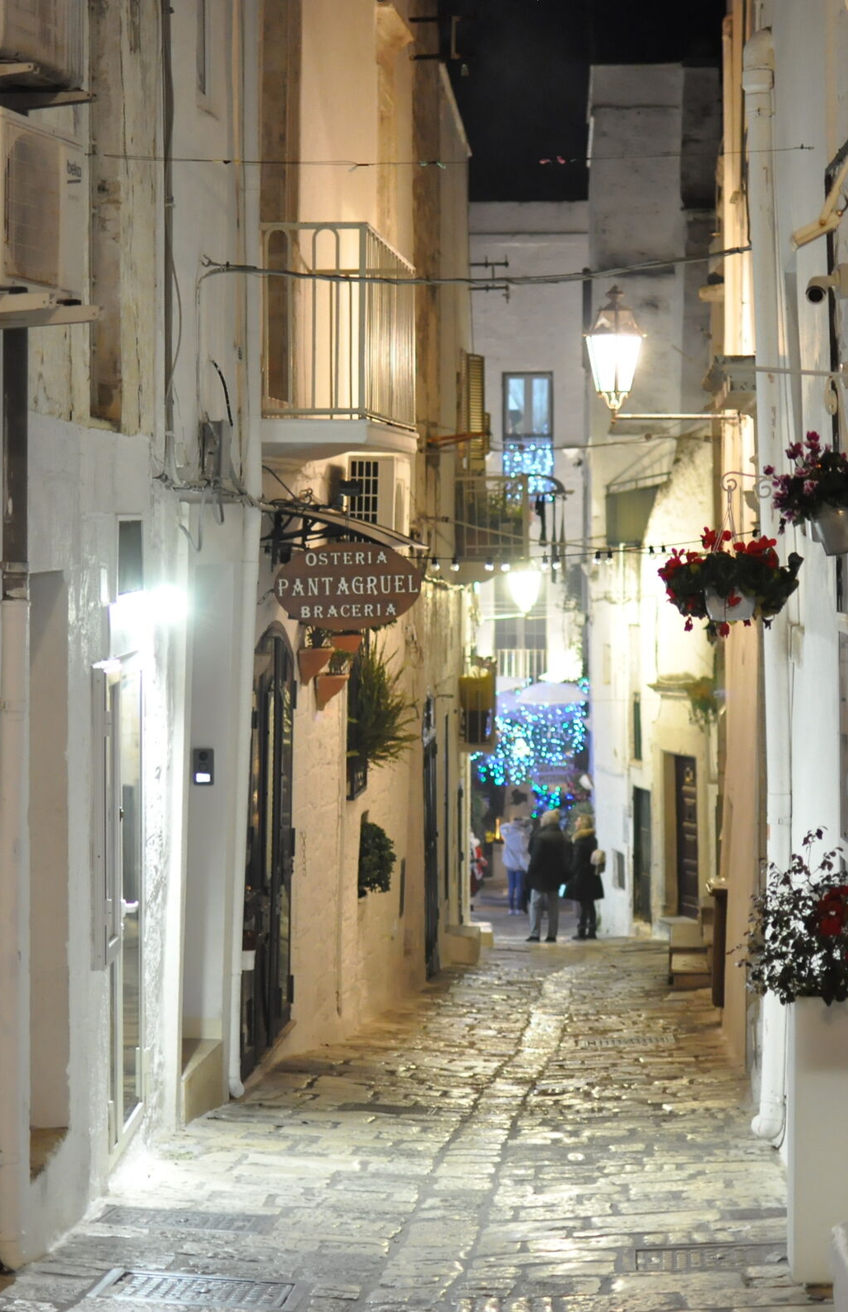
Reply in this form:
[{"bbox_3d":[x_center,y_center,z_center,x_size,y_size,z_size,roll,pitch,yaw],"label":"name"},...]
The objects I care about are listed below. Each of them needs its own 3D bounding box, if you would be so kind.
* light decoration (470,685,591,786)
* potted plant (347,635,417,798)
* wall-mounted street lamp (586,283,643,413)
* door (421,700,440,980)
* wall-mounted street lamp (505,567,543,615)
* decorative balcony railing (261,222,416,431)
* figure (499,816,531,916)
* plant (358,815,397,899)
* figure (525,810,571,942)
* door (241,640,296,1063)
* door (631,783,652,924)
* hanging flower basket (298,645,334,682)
[{"bbox_3d":[1.920,1.409,51.000,2.300,1.850,1.000,0,3,3],"label":"light decoration"},{"bbox_3d":[-0.287,0.345,19.600,0.440,0.940,0.650,0,3,5],"label":"potted plant"},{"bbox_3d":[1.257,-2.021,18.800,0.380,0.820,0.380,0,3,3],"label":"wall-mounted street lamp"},{"bbox_3d":[0.082,1.826,28.700,0.120,2.750,1.200,0,2,6],"label":"door"},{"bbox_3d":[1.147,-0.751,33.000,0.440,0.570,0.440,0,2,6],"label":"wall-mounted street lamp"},{"bbox_3d":[-0.485,-1.783,15.919,0.640,1.000,2.550,0,3,5],"label":"decorative balcony railing"},{"bbox_3d":[1.498,3.387,46.500,0.500,1.620,0.380,1,2,18],"label":"figure"},{"bbox_3d":[-0.403,1.661,23.600,0.330,0.650,0.480,0,2,6],"label":"plant"},{"bbox_3d":[1.638,2.917,37.800,0.530,1.750,0.360,-2,3,-37],"label":"figure"},{"bbox_3d":[-1.004,1.173,18.600,0.140,2.720,2.000,0,2,5],"label":"door"},{"bbox_3d":[2.955,2.686,38.609,0.100,1.820,0.750,-1,3,-17],"label":"door"},{"bbox_3d":[-0.686,0.059,18.100,0.210,0.240,0.270,0,2,4],"label":"hanging flower basket"}]

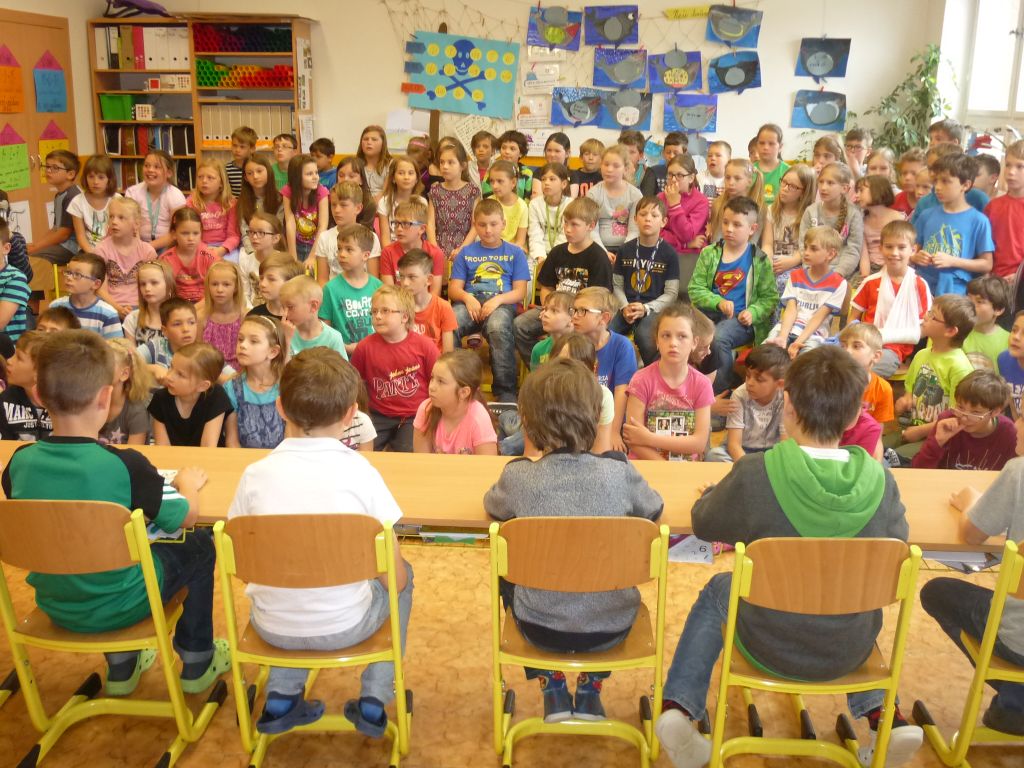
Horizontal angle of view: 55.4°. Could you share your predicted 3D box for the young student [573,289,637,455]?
[{"bbox_3d":[0.367,-0.058,4.601,0.520,0.786,0.620,13,20,35],"label":"young student"}]

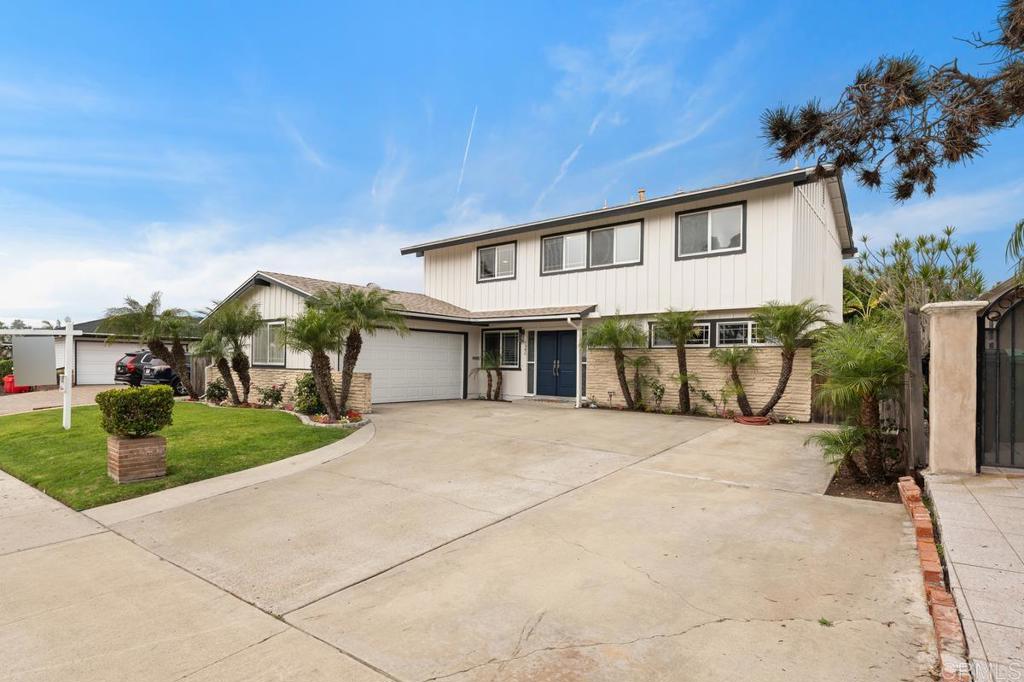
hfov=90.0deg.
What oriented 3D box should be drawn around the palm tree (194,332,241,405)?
[{"bbox_3d":[-9.650,0.870,16.750,1.100,2.350,1.250,0,-2,40],"label":"palm tree"}]

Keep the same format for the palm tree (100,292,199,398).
[{"bbox_3d":[-14.000,0.180,19.800,2.300,3.950,2.700,0,-2,40],"label":"palm tree"}]

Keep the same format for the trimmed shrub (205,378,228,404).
[{"bbox_3d":[-10.400,1.770,18.000,0.660,0.860,0.720,0,-2,40],"label":"trimmed shrub"}]

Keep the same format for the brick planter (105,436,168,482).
[{"bbox_3d":[-5.600,1.730,7.650,0.580,0.620,0.580,0,-2,40],"label":"brick planter"}]

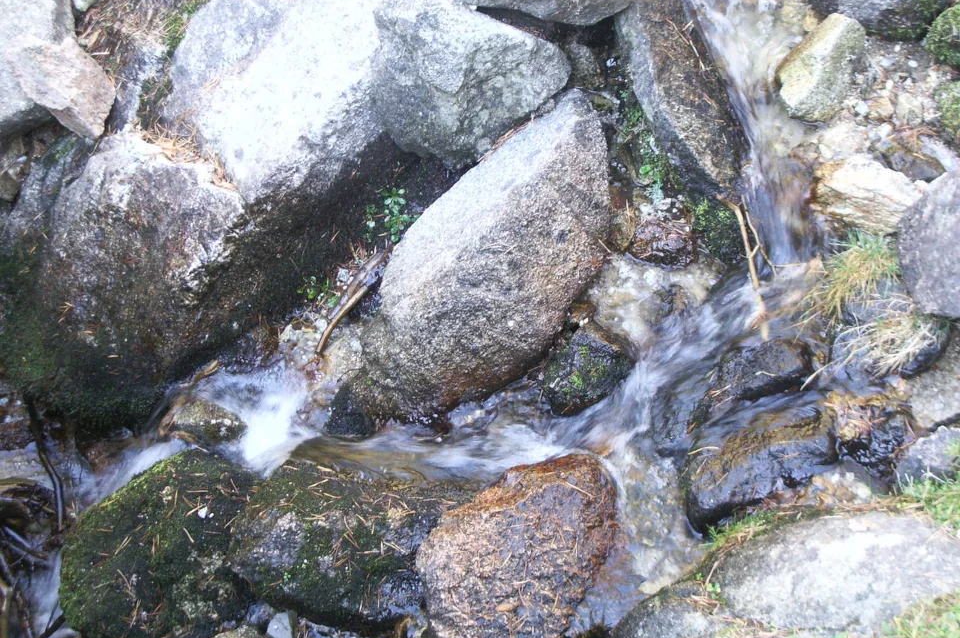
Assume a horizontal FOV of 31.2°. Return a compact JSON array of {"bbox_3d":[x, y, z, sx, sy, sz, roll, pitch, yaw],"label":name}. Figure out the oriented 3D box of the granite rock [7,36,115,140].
[{"bbox_3d":[-0.781,-0.431,3.200,0.185,0.145,0.165,13,43,15],"label":"granite rock"}]

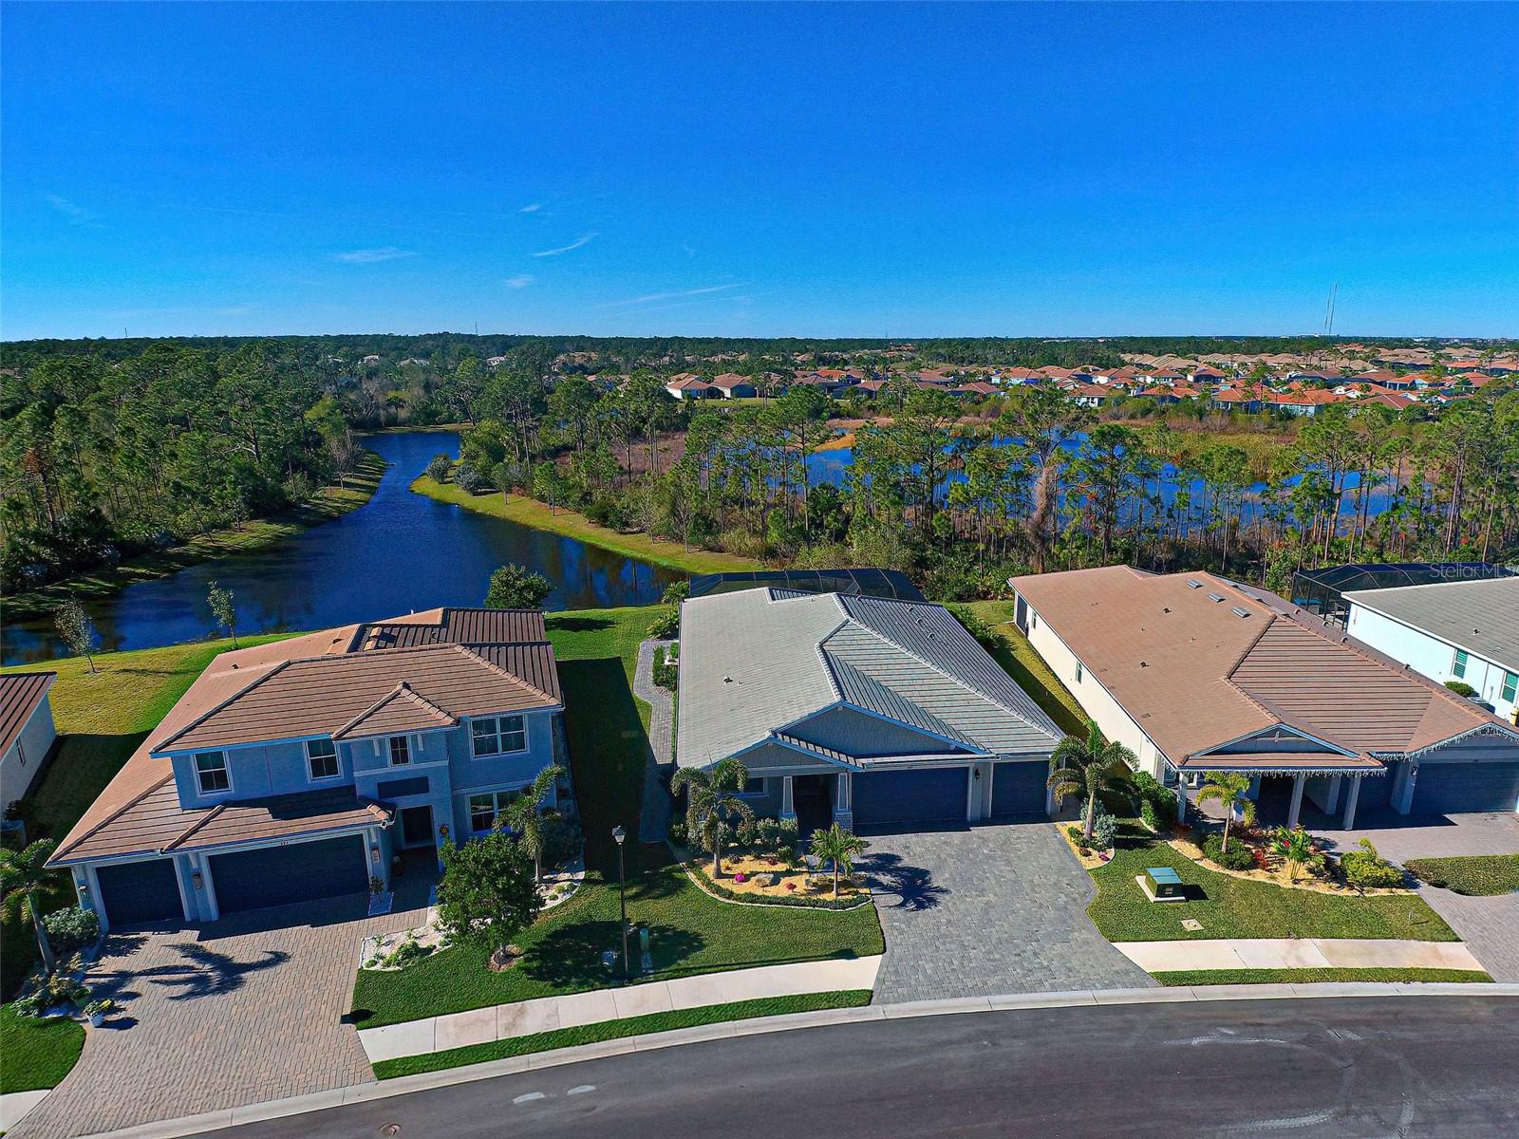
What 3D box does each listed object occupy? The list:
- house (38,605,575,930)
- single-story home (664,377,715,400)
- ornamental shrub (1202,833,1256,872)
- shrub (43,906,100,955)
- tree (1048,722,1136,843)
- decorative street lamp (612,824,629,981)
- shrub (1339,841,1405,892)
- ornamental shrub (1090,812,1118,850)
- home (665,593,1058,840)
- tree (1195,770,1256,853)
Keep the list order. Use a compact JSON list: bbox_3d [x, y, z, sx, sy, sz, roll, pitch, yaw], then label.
[{"bbox_3d":[-18.000,5.529,34.588,16.700,7.500,19.300,-5,18,-15],"label":"house"},{"bbox_3d":[-24.209,-59.855,249.430,13.000,5.400,17.000,-6,18,-18],"label":"single-story home"},{"bbox_3d":[17.837,10.695,28.317,1.650,1.100,1.550,0,17,0],"label":"ornamental shrub"},{"bbox_3d":[-22.809,11.918,24.758,1.400,1.150,1.300,0,17,0],"label":"shrub"},{"bbox_3d":[13.044,8.395,29.040,3.400,5.100,3.300,0,17,0],"label":"tree"},{"bbox_3d":[-4.164,10.232,22.791,0.450,5.400,0.450,0,17,0],"label":"decorative street lamp"},{"bbox_3d":[22.238,10.787,27.126,1.850,1.550,1.700,0,17,0],"label":"shrub"},{"bbox_3d":[13.416,10.220,29.056,0.900,1.600,0.900,0,17,0],"label":"ornamental shrub"},{"bbox_3d":[4.153,4.906,38.720,16.400,6.100,18.800,-2,17,-5],"label":"home"},{"bbox_3d":[17.938,9.431,28.511,2.300,3.400,2.200,0,17,0],"label":"tree"}]

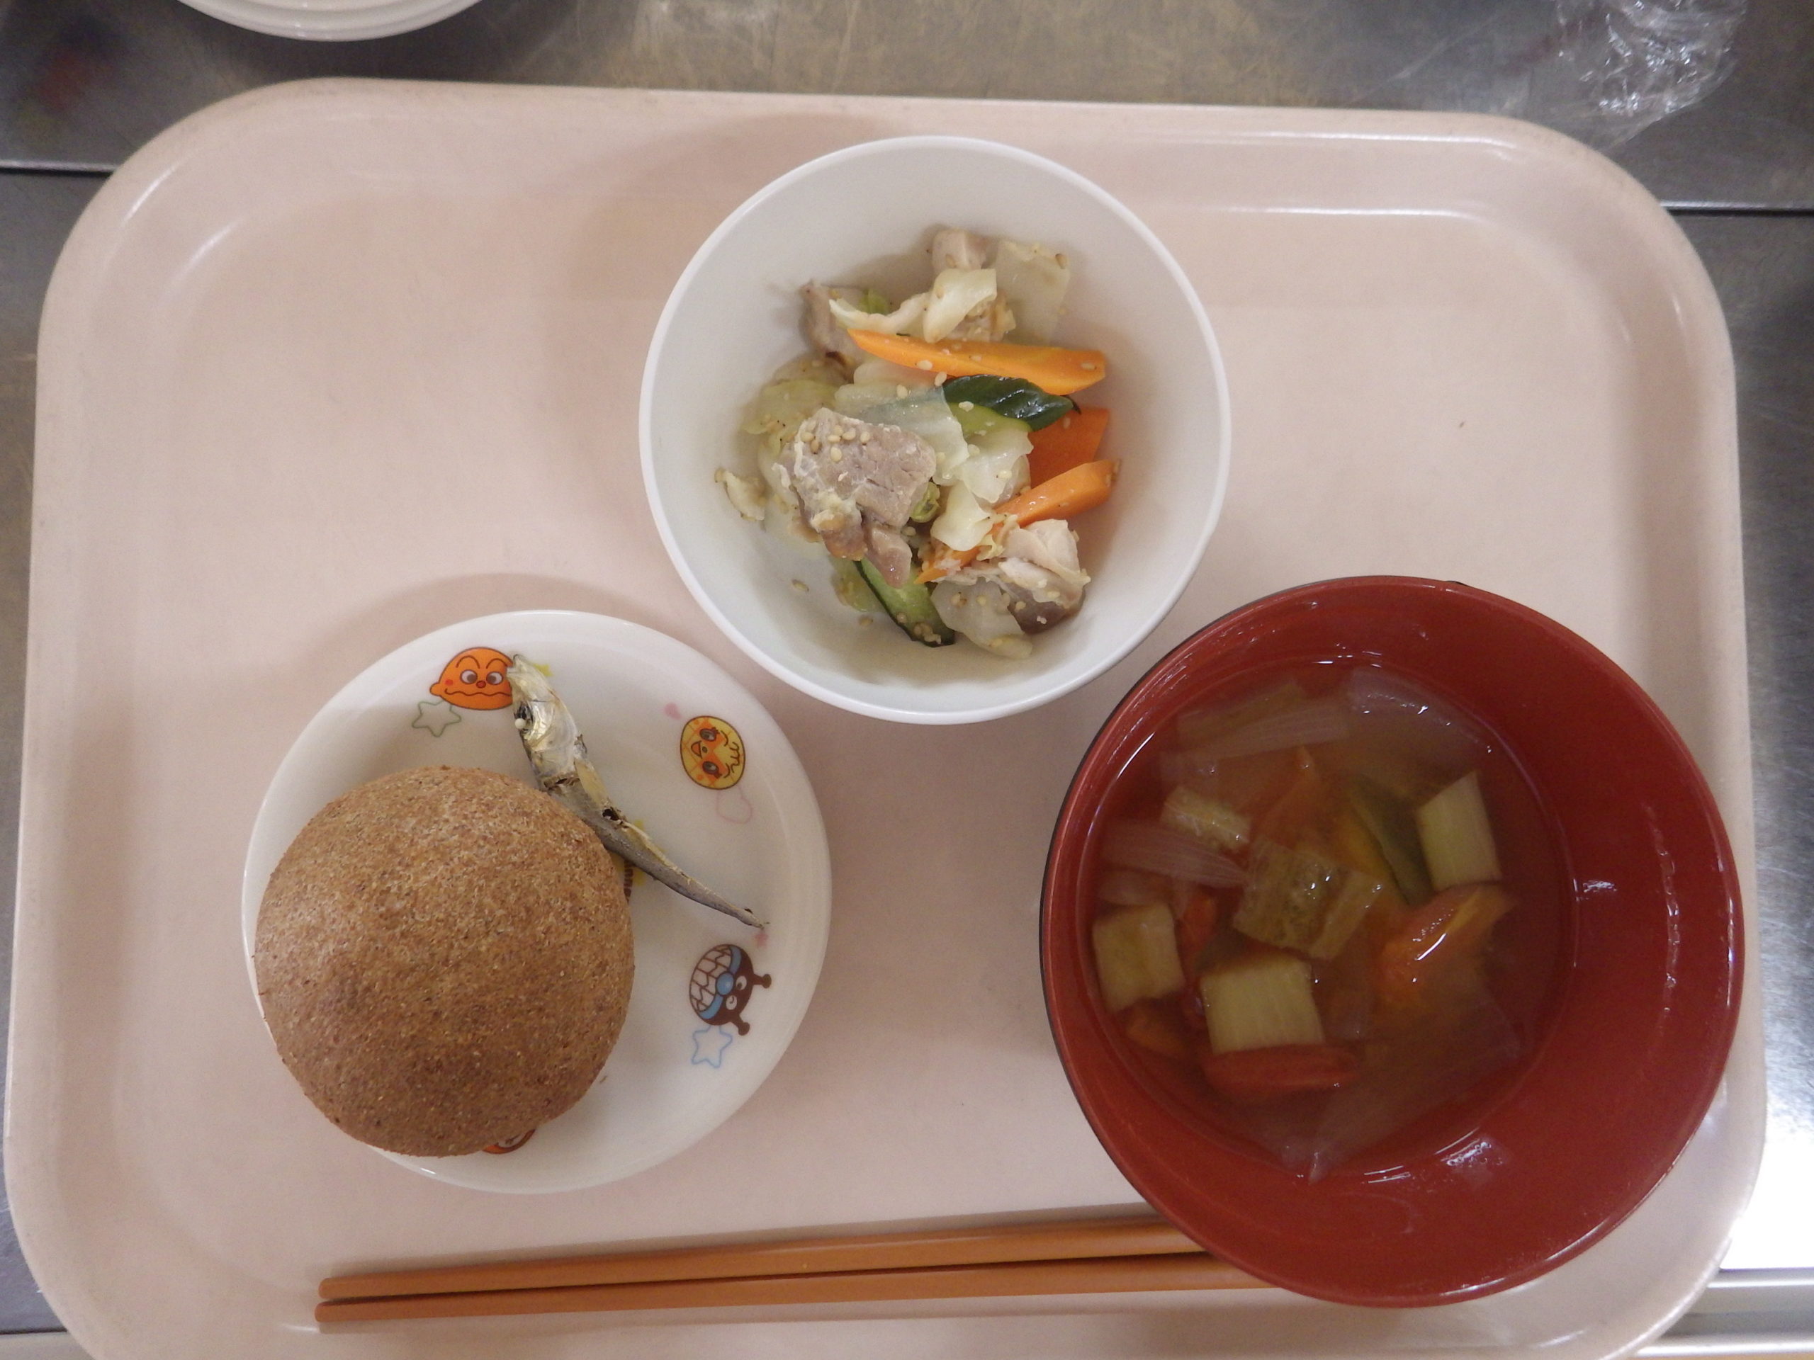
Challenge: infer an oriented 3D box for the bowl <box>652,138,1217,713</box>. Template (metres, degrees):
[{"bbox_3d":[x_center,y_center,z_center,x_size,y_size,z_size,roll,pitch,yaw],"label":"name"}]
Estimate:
[{"bbox_3d":[0.004,-0.044,0.265,0.108,0.054,0.108,0,86,-4],"label":"bowl"}]

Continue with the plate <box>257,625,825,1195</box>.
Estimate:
[{"bbox_3d":[-0.074,0.044,0.271,0.116,0.019,0.116,0,86,-4],"label":"plate"}]

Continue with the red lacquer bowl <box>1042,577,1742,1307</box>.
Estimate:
[{"bbox_3d":[0.082,0.046,0.258,0.124,0.067,0.124,0,86,-4],"label":"red lacquer bowl"}]

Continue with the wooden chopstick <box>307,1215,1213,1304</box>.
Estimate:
[{"bbox_3d":[-0.012,0.121,0.275,0.217,0.007,0.007,-2,86,-4],"label":"wooden chopstick"}]

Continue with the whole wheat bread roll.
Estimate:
[{"bbox_3d":[-0.089,0.054,0.250,0.071,0.044,0.074,0,86,-4],"label":"whole wheat bread roll"}]

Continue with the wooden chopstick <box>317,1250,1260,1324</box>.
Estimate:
[{"bbox_3d":[-0.012,0.129,0.275,0.217,0.007,0.007,0,86,-4],"label":"wooden chopstick"}]

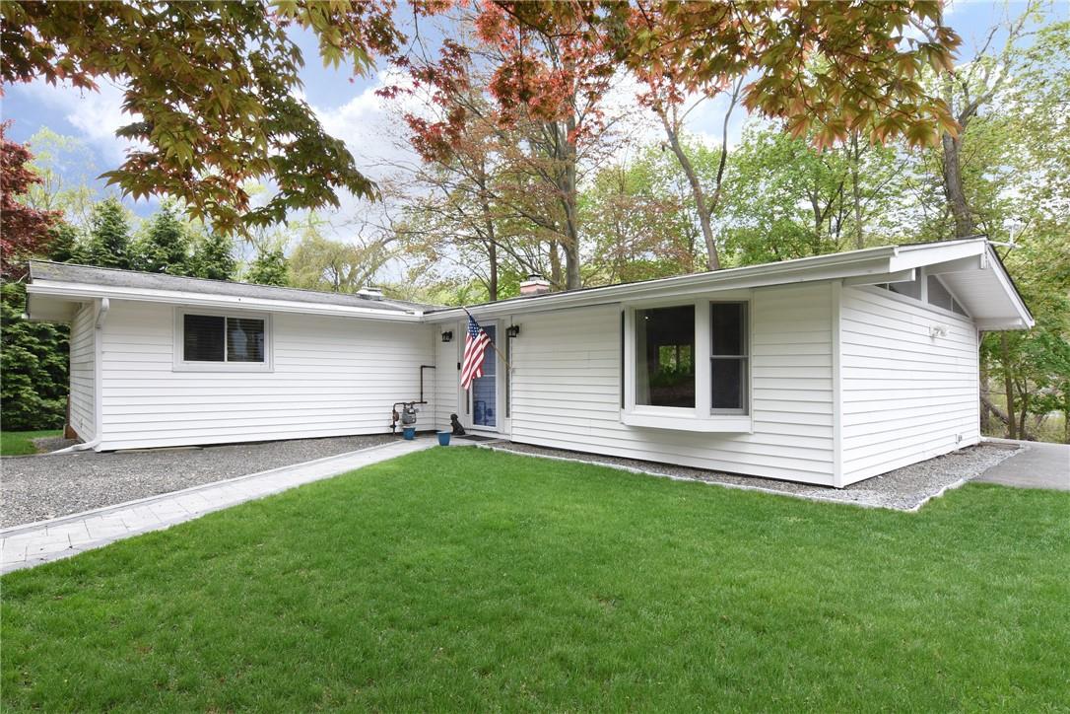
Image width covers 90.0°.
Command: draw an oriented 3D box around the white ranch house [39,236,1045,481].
[{"bbox_3d":[-0.780,-0.060,11.600,14.400,3.420,15.000,2,-3,-43],"label":"white ranch house"}]

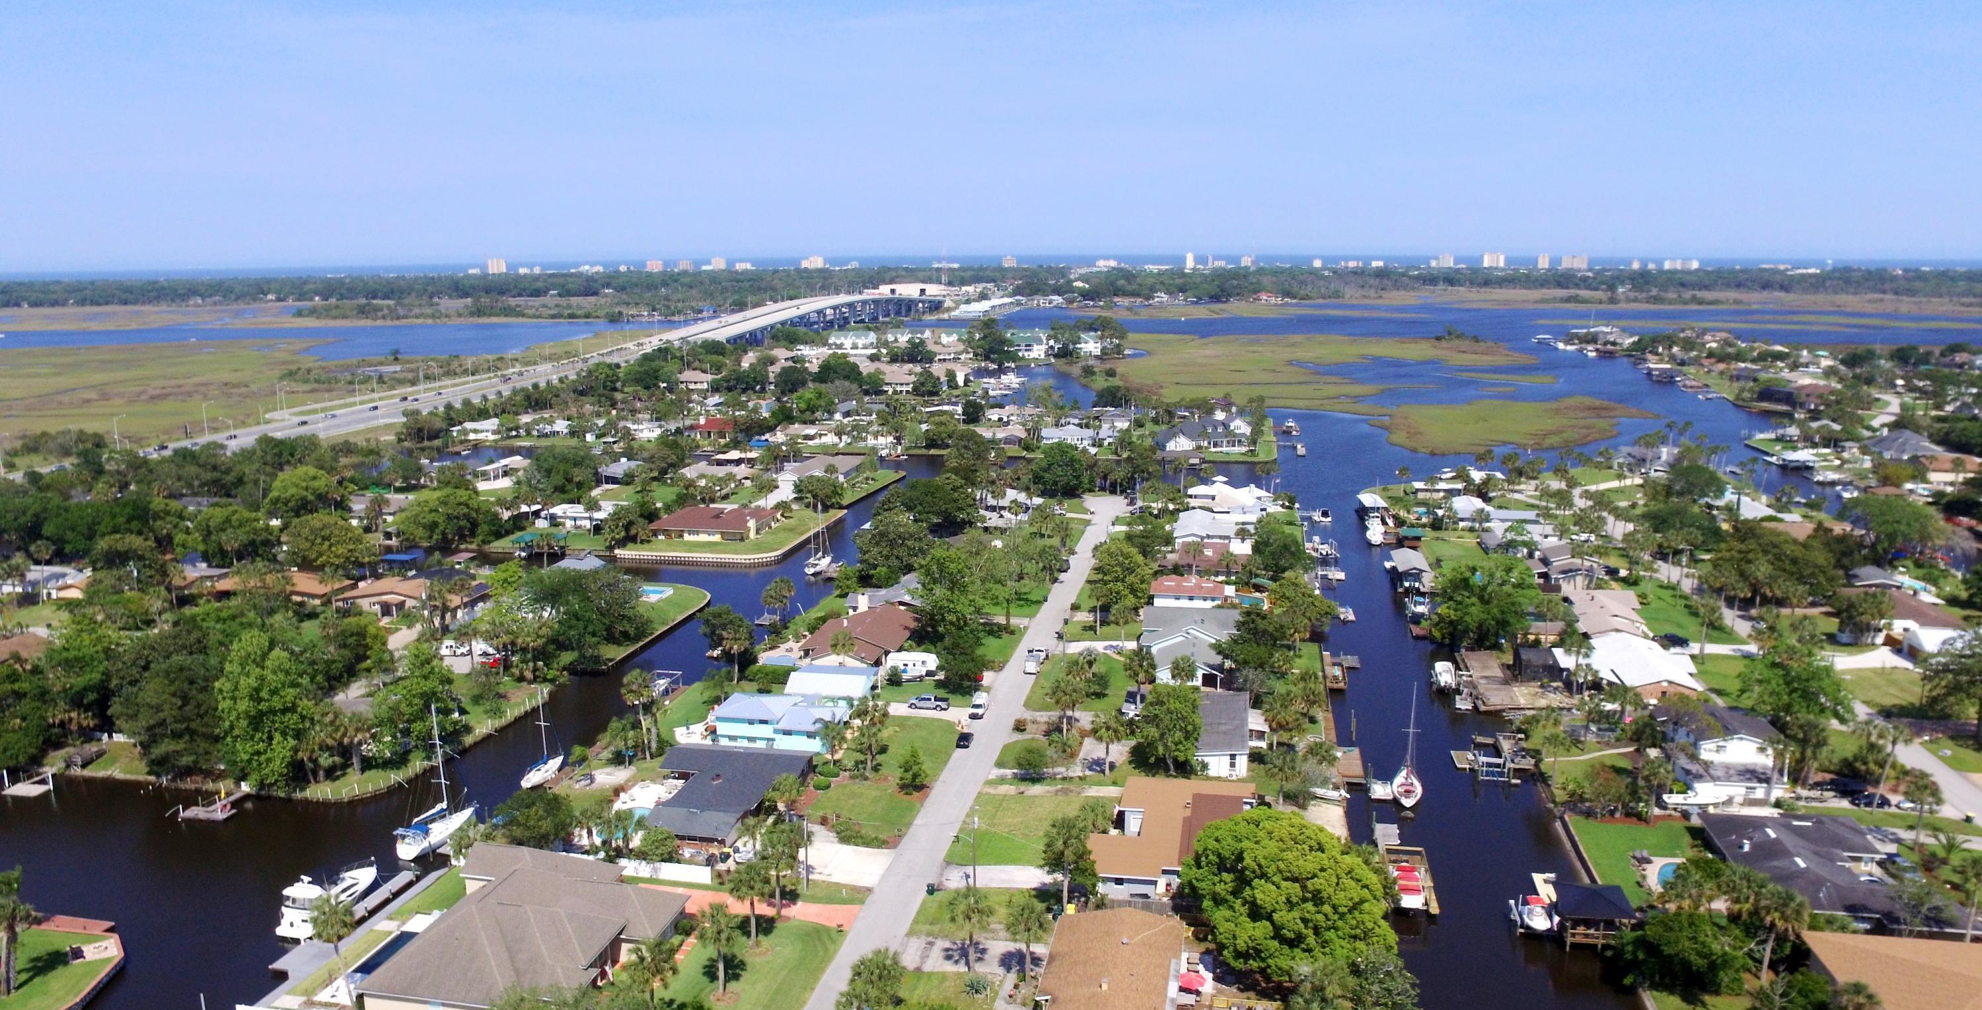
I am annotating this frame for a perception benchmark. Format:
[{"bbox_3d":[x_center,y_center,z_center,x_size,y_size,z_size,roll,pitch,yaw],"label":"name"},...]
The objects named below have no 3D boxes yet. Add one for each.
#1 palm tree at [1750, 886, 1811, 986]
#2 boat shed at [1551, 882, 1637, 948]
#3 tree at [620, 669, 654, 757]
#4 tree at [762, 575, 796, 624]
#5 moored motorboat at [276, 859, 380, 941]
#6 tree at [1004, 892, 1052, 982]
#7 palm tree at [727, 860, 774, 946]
[{"bbox_3d":[68.674,37.659,100.064,4.904,9.775,4.904,0,12,0],"label":"palm tree"},{"bbox_3d":[57.967,39.158,110.574,6.749,5.200,6.313,2,12,10],"label":"boat shed"},{"bbox_3d":[-45.216,26.953,147.055,4.326,12.588,4.326,0,12,0],"label":"tree"},{"bbox_3d":[-37.333,16.892,202.077,6.189,9.245,6.189,0,12,0],"label":"tree"},{"bbox_3d":[-65.494,38.456,114.092,3.800,4.500,10.600,3,13,15],"label":"moored motorboat"},{"bbox_3d":[3.219,37.697,99.130,4.131,8.230,4.131,0,12,2],"label":"tree"},{"bbox_3d":[-22.009,36.670,104.688,4.134,8.212,4.134,-3,13,-13],"label":"palm tree"}]

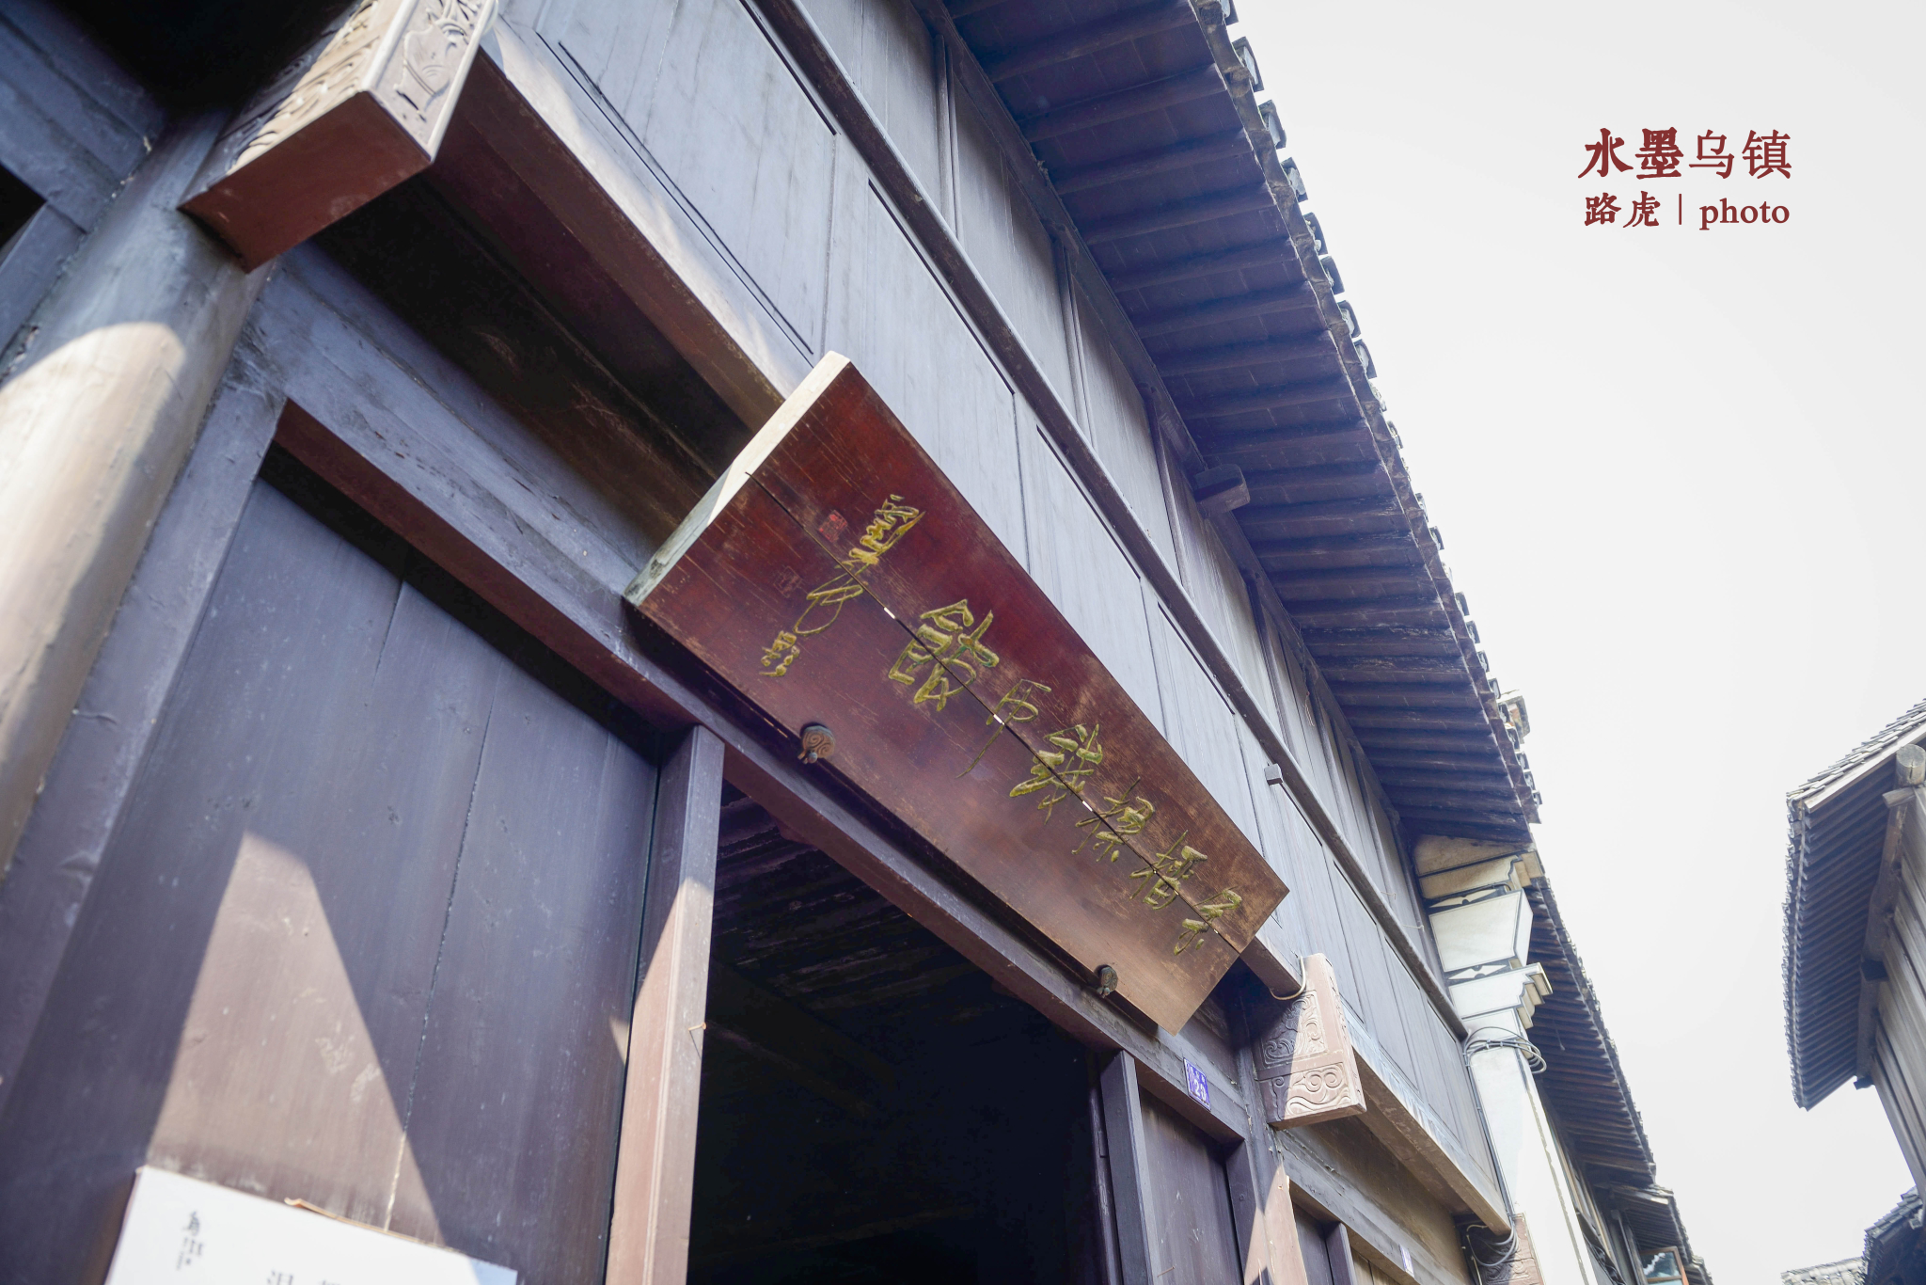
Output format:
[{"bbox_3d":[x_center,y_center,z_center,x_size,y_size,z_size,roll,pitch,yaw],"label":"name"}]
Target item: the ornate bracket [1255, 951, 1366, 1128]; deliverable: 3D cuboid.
[{"bbox_3d":[1.012,1.195,3.839,0.265,0.440,0.090,-20,-41,20],"label":"ornate bracket"}]

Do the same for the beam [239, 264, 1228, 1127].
[{"bbox_3d":[-0.021,0.502,2.526,0.120,0.195,3.270,-20,-41,20],"label":"beam"}]

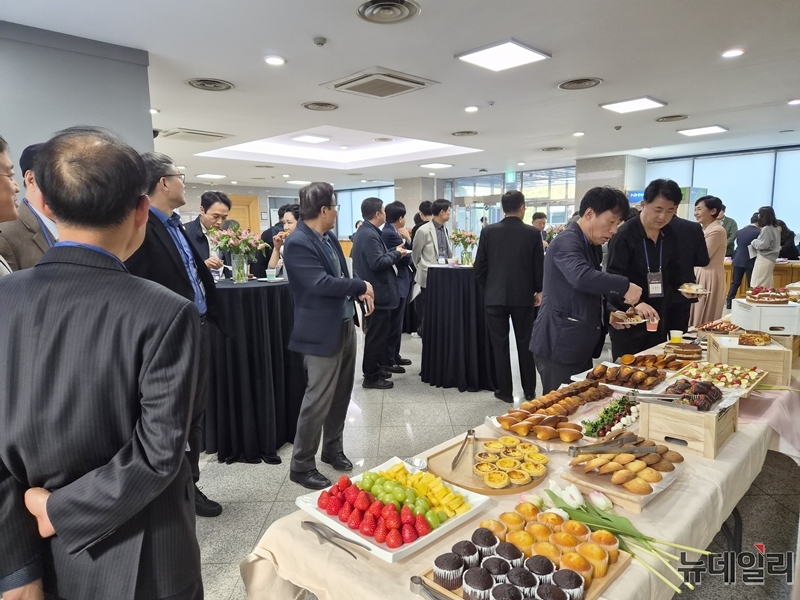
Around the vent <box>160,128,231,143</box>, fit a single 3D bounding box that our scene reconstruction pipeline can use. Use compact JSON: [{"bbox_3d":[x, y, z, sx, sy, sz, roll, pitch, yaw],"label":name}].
[{"bbox_3d":[-3.370,-2.670,8.738,0.940,0.060,0.940,-8,10,-44],"label":"vent"}]

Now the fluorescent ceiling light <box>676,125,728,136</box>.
[{"bbox_3d":[4.987,-2.784,8.739,0.620,0.050,0.620,-8,10,-44],"label":"fluorescent ceiling light"}]

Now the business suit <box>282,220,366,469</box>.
[{"bbox_3d":[-0.440,0.278,3.048,0.430,1.440,0.500,5,11,26],"label":"business suit"}]

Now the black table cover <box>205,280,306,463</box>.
[{"bbox_3d":[-0.990,0.423,3.539,0.740,1.110,0.740,0,10,0],"label":"black table cover"}]

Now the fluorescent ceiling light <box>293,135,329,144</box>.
[{"bbox_3d":[-1.840,-3.325,10.980,0.620,0.050,0.620,-8,10,-44],"label":"fluorescent ceiling light"}]

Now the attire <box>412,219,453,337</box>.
[{"bbox_3d":[0.358,-0.089,5.687,0.340,1.470,0.500,6,10,40],"label":"attire"}]

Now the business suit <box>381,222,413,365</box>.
[{"bbox_3d":[-0.055,-0.060,5.263,0.400,1.410,0.480,0,10,0],"label":"business suit"}]

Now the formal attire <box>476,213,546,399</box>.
[{"bbox_3d":[0.885,0.073,4.353,0.560,1.490,0.340,1,10,7],"label":"formal attire"}]

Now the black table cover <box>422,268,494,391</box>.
[{"bbox_3d":[0.563,0.231,5.073,0.710,1.080,0.710,-1,7,0],"label":"black table cover"}]

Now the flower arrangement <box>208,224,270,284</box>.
[{"bbox_3d":[-1.010,-0.296,3.368,0.370,0.365,0.350,0,10,0],"label":"flower arrangement"}]

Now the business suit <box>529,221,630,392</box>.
[{"bbox_3d":[0.935,0.312,2.872,0.540,1.450,0.500,6,11,32],"label":"business suit"}]

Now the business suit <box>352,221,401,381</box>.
[{"bbox_3d":[-0.216,0.032,4.875,0.440,1.480,0.540,-1,7,-2],"label":"business suit"}]

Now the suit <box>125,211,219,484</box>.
[{"bbox_3d":[-1.085,0.310,2.618,0.440,1.480,0.550,2,10,12],"label":"suit"}]

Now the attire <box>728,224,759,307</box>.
[{"bbox_3d":[6.332,-0.655,9.755,0.600,1.450,0.550,3,8,24],"label":"attire"}]

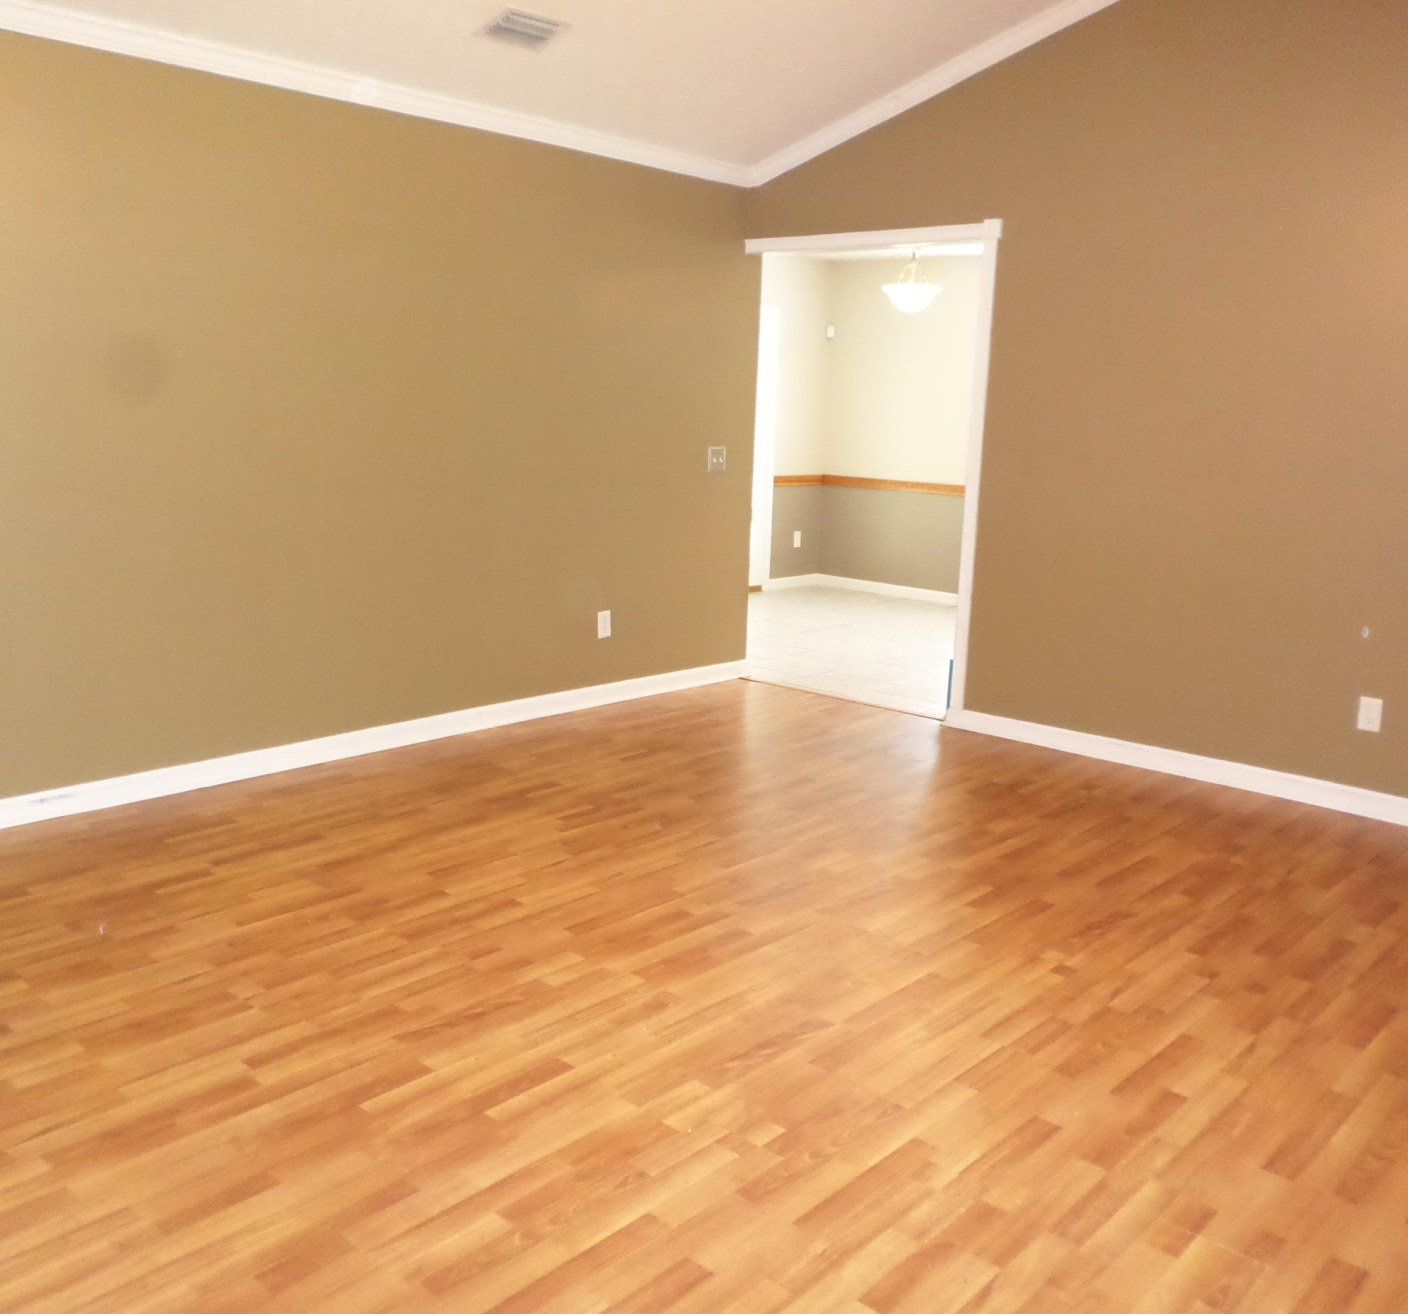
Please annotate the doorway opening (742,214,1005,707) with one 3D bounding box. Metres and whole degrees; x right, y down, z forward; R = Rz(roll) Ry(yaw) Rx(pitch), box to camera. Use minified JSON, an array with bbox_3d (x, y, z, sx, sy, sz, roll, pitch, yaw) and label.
[{"bbox_3d":[0.714,-0.863,5.870,1.391,2.123,0.120,12,15,42],"label":"doorway opening"}]

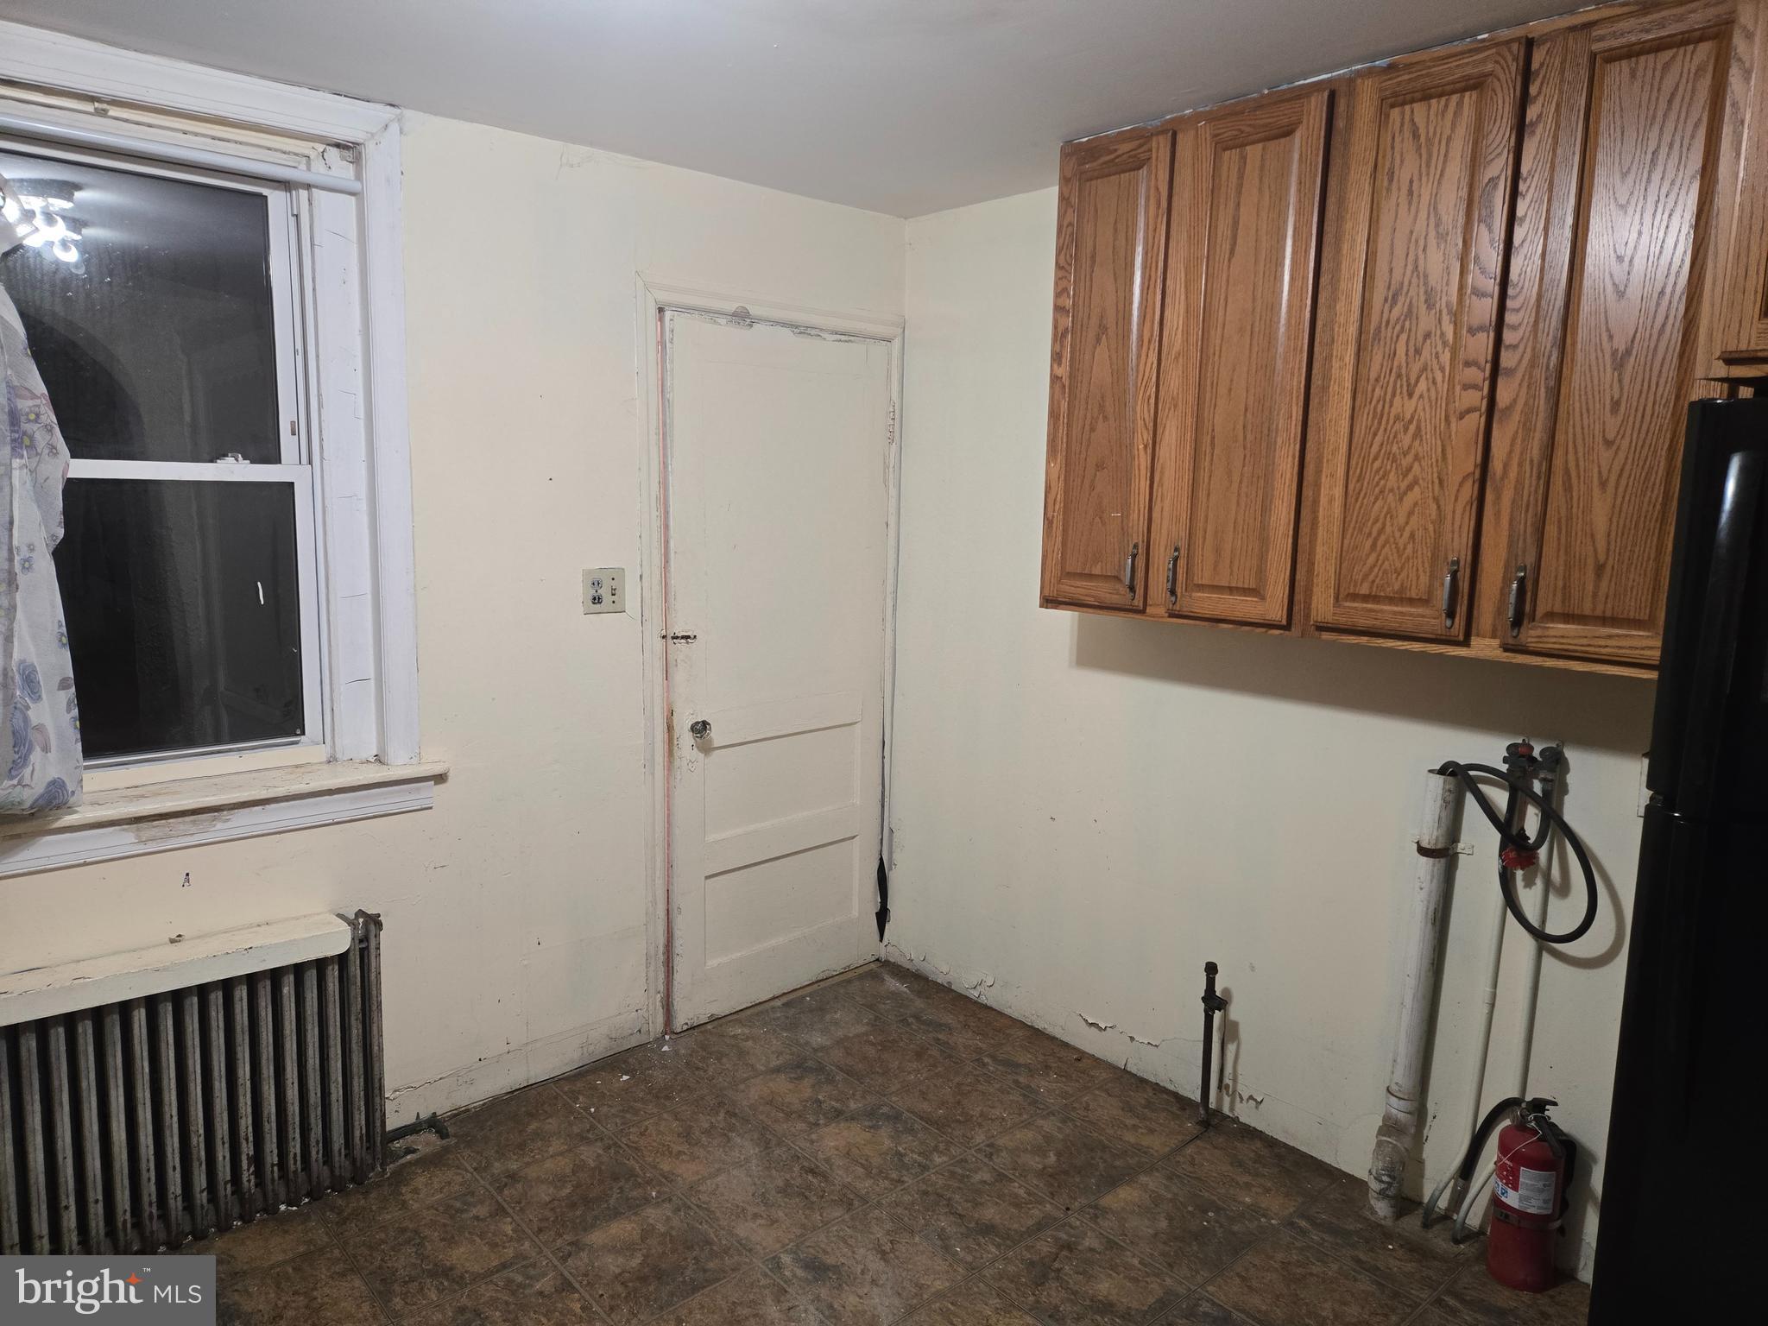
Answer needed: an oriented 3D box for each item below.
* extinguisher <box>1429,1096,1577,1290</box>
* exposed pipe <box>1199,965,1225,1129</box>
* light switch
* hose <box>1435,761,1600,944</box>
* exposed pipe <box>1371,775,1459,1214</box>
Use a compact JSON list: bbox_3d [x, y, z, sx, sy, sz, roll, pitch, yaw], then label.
[{"bbox_3d":[1.289,1.067,2.411,0.215,0.394,0.130,4,9,15],"label":"extinguisher"},{"bbox_3d":[0.815,0.954,2.935,0.048,0.430,0.048,-7,12,-42],"label":"exposed pipe"},{"bbox_3d":[-0.725,-0.186,3.047,0.118,0.115,0.013,-7,12,-42],"label":"light switch"},{"bbox_3d":[1.254,0.383,2.356,0.130,0.310,0.335,-7,12,-42],"label":"hose"},{"bbox_3d":[1.152,0.735,2.549,0.115,1.010,0.092,-7,12,-42],"label":"exposed pipe"}]

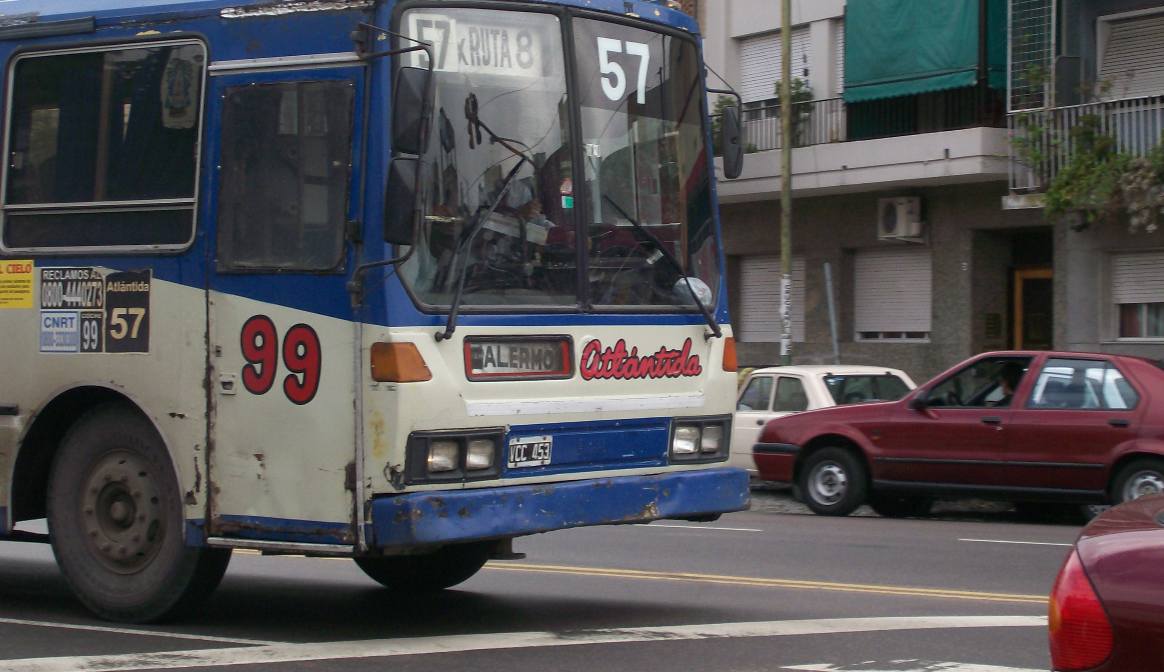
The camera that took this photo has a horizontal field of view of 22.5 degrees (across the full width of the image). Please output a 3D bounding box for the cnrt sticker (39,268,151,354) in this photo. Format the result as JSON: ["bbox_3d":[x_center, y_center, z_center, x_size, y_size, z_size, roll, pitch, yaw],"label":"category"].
[{"bbox_3d":[-2.247,-0.115,13.500,0.765,0.390,0.010,0,0,39],"label":"cnrt sticker"}]

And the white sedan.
[{"bbox_3d":[2.700,1.030,32.500,1.630,1.420,4.300,0,0,-26],"label":"white sedan"}]

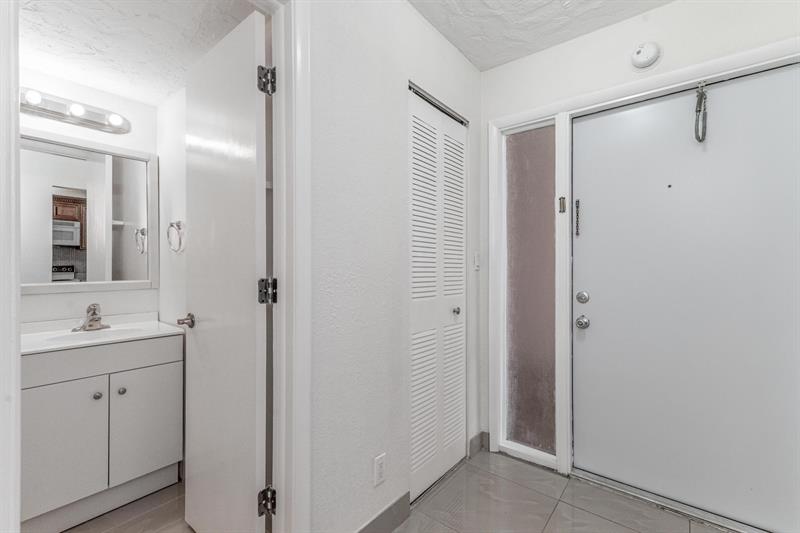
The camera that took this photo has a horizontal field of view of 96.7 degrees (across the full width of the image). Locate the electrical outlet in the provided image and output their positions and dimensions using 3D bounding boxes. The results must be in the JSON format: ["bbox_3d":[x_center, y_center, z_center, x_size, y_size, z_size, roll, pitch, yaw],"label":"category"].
[{"bbox_3d":[-0.080,0.864,1.507,0.008,0.116,0.071,0,0,38],"label":"electrical outlet"}]

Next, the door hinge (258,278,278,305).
[{"bbox_3d":[-0.457,0.088,1.230,0.050,0.090,0.050,0,0,38],"label":"door hinge"}]

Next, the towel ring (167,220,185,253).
[{"bbox_3d":[-1.219,-0.161,1.933,0.170,0.170,0.065,0,0,38],"label":"towel ring"}]

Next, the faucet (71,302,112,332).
[{"bbox_3d":[-1.594,0.267,1.851,0.130,0.140,0.160,0,0,38],"label":"faucet"}]

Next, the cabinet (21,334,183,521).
[{"bbox_3d":[-1.521,0.771,1.787,0.430,0.815,0.630,0,0,38],"label":"cabinet"}]

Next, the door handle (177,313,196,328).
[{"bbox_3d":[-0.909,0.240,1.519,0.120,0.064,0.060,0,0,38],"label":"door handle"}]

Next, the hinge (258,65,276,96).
[{"bbox_3d":[-0.458,-0.651,1.232,0.050,0.090,0.050,0,0,38],"label":"hinge"}]

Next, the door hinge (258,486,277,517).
[{"bbox_3d":[-0.455,0.826,1.227,0.050,0.090,0.050,0,0,38],"label":"door hinge"}]

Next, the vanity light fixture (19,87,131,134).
[{"bbox_3d":[-1.672,-0.805,1.831,0.150,0.115,0.500,0,0,38],"label":"vanity light fixture"}]

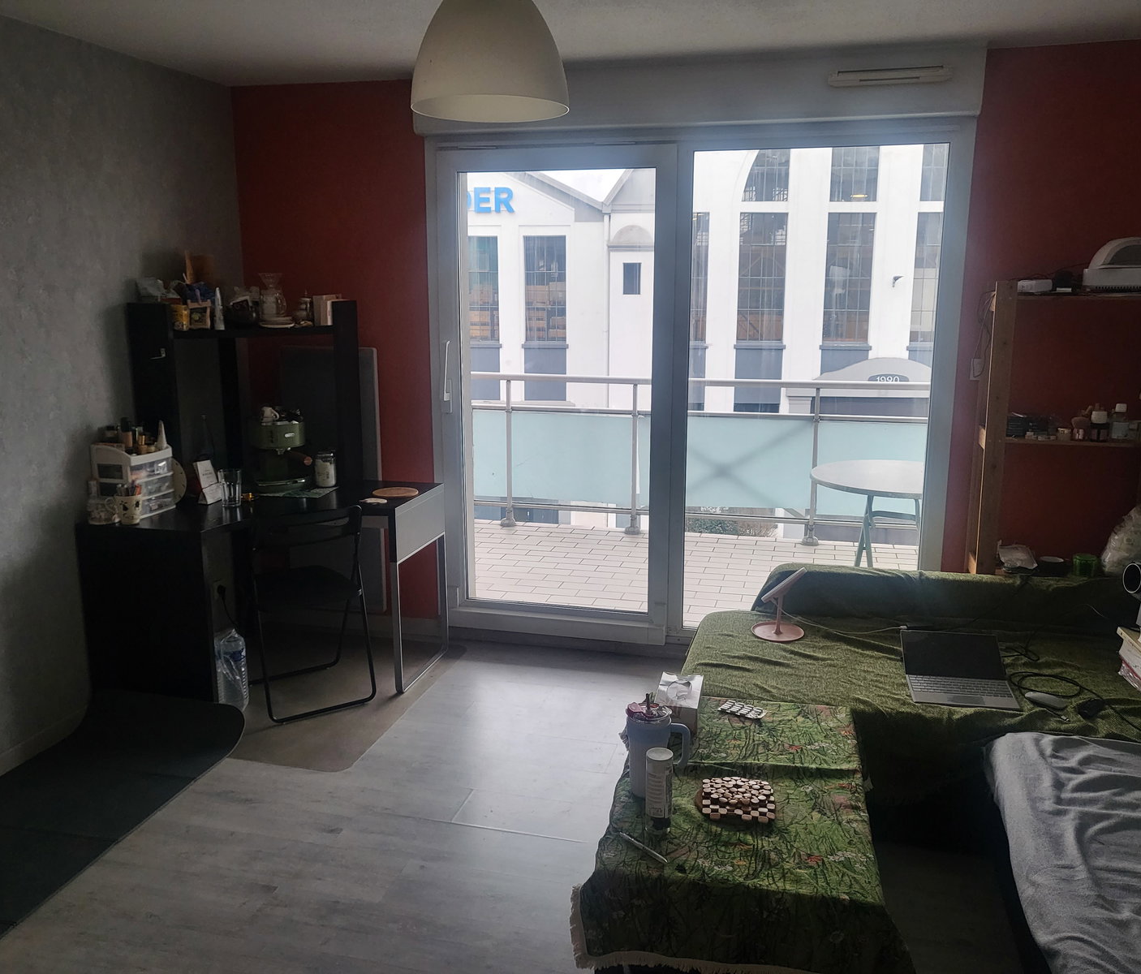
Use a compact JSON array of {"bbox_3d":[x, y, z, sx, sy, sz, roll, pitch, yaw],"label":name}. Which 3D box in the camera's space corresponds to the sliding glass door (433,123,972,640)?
[{"bbox_3d":[0.446,-0.340,3.961,2.075,2.091,0.100,3,12,14],"label":"sliding glass door"}]

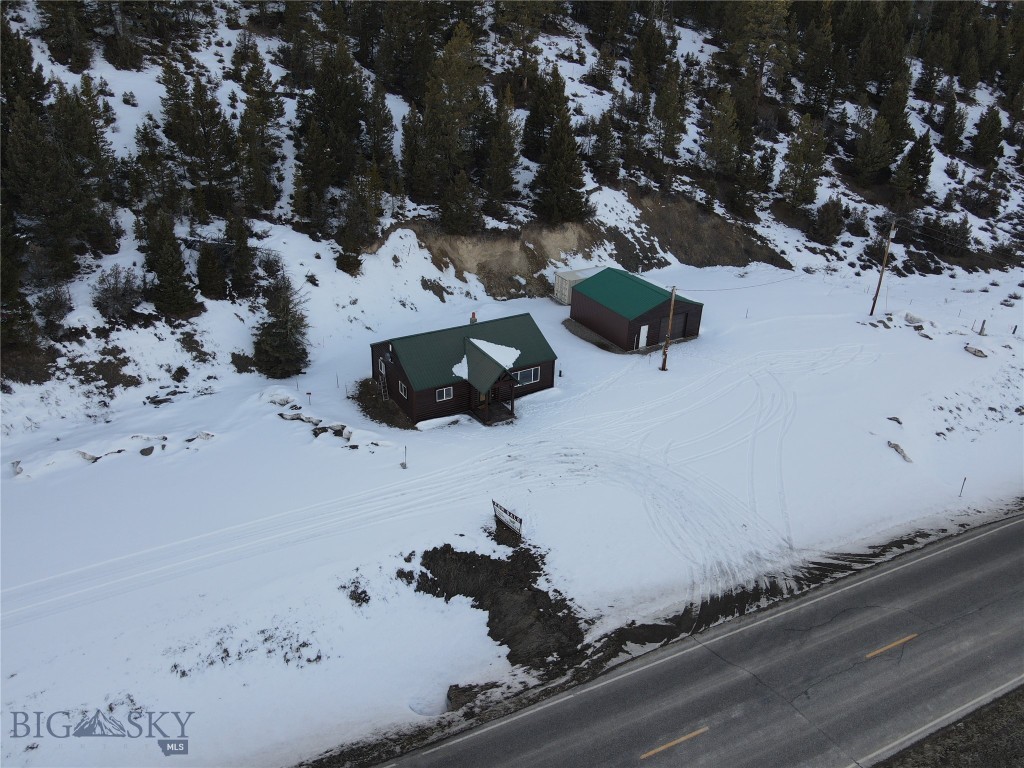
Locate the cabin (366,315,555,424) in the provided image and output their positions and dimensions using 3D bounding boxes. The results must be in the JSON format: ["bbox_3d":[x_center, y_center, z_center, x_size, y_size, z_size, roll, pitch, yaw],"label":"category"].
[{"bbox_3d":[-3.105,-1.921,53.253,11.600,5.100,10.800,-14,31,-28],"label":"cabin"}]

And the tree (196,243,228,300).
[{"bbox_3d":[-24.576,-9.236,58.259,2.626,4.631,2.626,-10,30,-21],"label":"tree"}]

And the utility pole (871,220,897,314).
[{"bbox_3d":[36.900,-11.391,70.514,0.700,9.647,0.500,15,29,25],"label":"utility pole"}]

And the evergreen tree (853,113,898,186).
[{"bbox_3d":[49.831,-31.706,96.304,5.527,9.120,5.527,1,27,0],"label":"evergreen tree"}]

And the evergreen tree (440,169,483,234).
[{"bbox_3d":[-5.485,-19.922,77.119,4.528,6.553,4.528,0,26,-4],"label":"evergreen tree"}]

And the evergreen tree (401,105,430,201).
[{"bbox_3d":[-9.770,-23.358,71.902,3.038,9.083,3.038,-2,28,-7],"label":"evergreen tree"}]

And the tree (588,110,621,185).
[{"bbox_3d":[10.554,-26.960,81.027,3.652,7.749,3.652,5,28,6],"label":"tree"}]

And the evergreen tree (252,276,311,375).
[{"bbox_3d":[-18.236,-4.855,56.171,4.722,7.664,4.722,-7,27,-17],"label":"evergreen tree"}]

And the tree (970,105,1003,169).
[{"bbox_3d":[66.003,-34.535,98.761,4.611,7.719,4.611,17,30,28],"label":"tree"}]

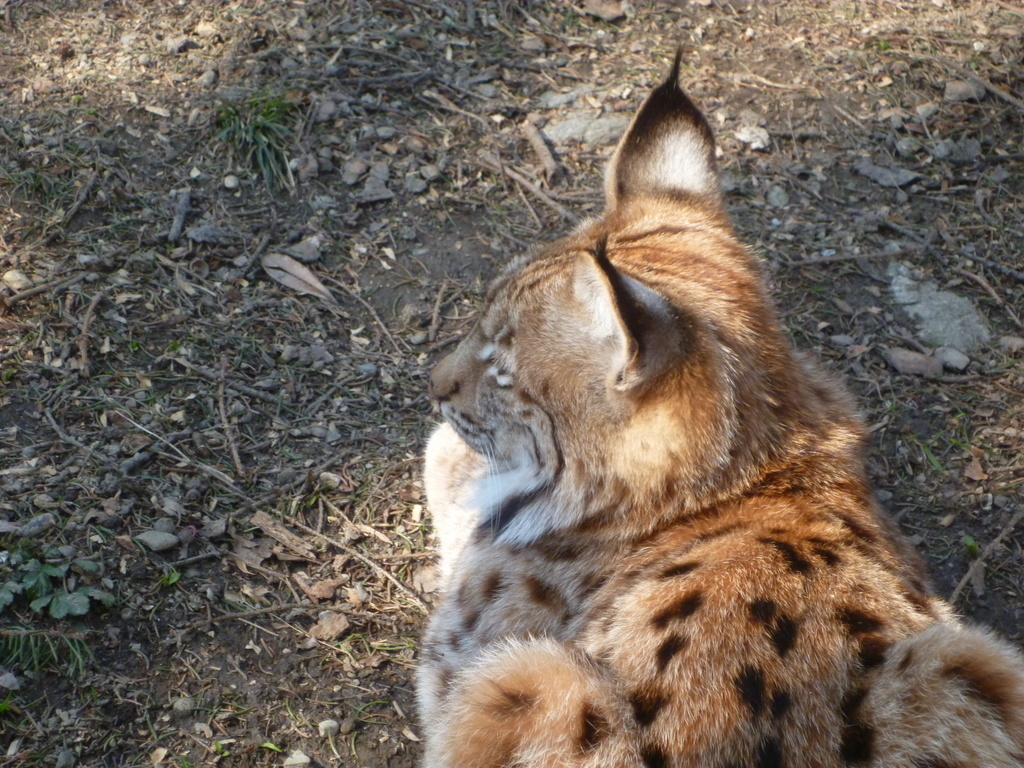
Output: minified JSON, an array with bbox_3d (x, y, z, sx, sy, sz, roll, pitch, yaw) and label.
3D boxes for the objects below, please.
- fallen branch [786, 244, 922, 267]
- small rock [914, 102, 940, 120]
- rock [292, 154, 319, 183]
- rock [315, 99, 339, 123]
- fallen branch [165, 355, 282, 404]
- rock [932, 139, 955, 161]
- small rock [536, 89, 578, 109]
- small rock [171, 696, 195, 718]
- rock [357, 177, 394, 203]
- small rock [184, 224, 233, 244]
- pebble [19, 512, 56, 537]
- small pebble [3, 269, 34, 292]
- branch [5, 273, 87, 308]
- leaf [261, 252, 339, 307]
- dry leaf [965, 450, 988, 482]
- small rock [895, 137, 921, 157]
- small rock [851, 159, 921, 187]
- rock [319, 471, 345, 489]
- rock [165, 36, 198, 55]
[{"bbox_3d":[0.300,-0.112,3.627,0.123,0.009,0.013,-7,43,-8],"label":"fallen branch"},{"bbox_3d":[0.402,-0.264,4.007,0.022,0.013,0.017,0,40,0],"label":"small rock"},{"bbox_3d":[-0.185,-0.193,3.712,0.023,0.015,0.025,0,43,0],"label":"rock"},{"bbox_3d":[-0.159,-0.234,3.539,0.021,0.014,0.028,0,42,0],"label":"rock"},{"bbox_3d":[-0.229,-0.004,3.286,0.102,0.009,0.011,19,45,20],"label":"fallen branch"},{"bbox_3d":[0.412,-0.224,3.960,0.020,0.014,0.027,14,42,16],"label":"rock"},{"bbox_3d":[0.039,-0.245,3.554,0.036,0.010,0.025,0,42,0],"label":"small rock"},{"bbox_3d":[-0.239,0.236,3.018,0.019,0.013,0.018,0,42,0],"label":"small rock"},{"bbox_3d":[-0.123,-0.173,3.693,0.031,0.011,0.026,0,43,0],"label":"rock"},{"bbox_3d":[-0.250,-0.123,3.417,0.040,0.012,0.021,0,42,0],"label":"small rock"},{"bbox_3d":[-0.406,0.122,3.548,0.036,0.012,0.013,-26,47,-28],"label":"pebble"},{"bbox_3d":[-0.454,-0.095,3.806,0.032,0.014,0.019,24,46,26],"label":"small pebble"},{"bbox_3d":[-0.405,-0.083,3.595,0.074,0.010,0.014,-20,47,-20],"label":"branch"},{"bbox_3d":[-0.195,-0.096,3.806,0.095,0.015,0.028,31,49,32],"label":"leaf"},{"bbox_3d":[0.360,0.063,3.211,0.019,0.012,0.037,0,42,0],"label":"dry leaf"},{"bbox_3d":[0.380,-0.227,3.963,0.025,0.014,0.021,25,46,26],"label":"small rock"},{"bbox_3d":[0.314,-0.177,3.476,0.057,0.014,0.030,14,44,15],"label":"small rock"},{"bbox_3d":[-0.157,0.083,3.595,0.022,0.011,0.013,29,48,30],"label":"rock"},{"bbox_3d":[-0.288,-0.295,3.607,0.030,0.014,0.019,0,42,0],"label":"rock"}]

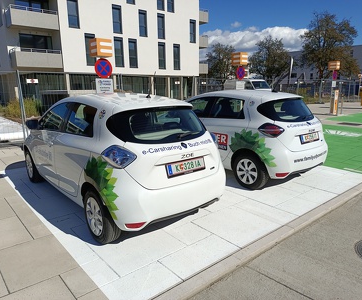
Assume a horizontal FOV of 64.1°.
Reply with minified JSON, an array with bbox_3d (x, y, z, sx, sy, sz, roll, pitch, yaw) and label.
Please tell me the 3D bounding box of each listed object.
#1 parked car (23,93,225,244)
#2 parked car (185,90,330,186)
[{"bbox_3d":[-1.171,-0.115,4.516,1.770,1.560,4.070,-11,16,-38],"label":"parked car"},{"bbox_3d":[0.860,-0.489,6.074,1.770,1.560,4.070,-10,16,-37],"label":"parked car"}]

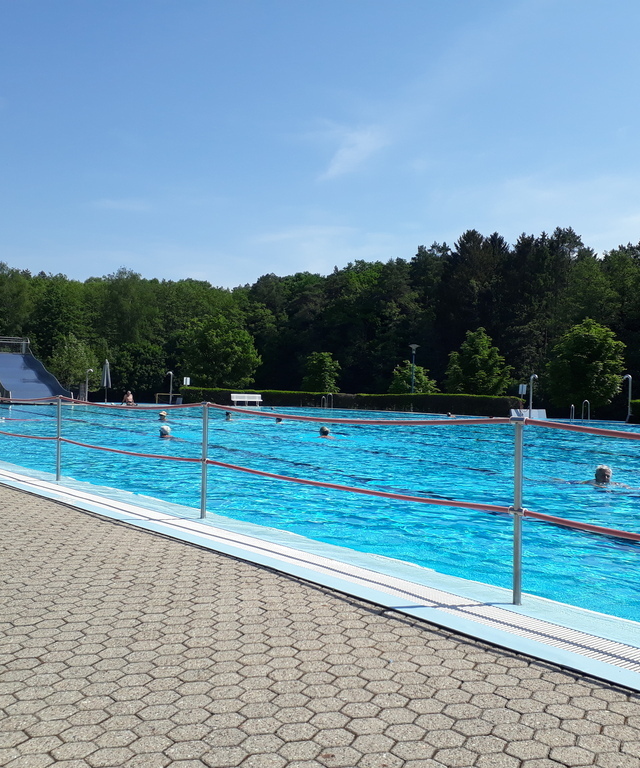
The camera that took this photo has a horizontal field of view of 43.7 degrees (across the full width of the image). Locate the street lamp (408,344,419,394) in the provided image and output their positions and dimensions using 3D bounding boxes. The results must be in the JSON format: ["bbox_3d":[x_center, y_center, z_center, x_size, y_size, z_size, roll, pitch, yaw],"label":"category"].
[{"bbox_3d":[6.293,-0.392,54.202,0.650,4.582,0.650,1,-1,7],"label":"street lamp"}]

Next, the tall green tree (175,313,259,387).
[{"bbox_3d":[-8.863,-2.145,68.950,6.967,7.722,6.967,1,-1,-7],"label":"tall green tree"}]

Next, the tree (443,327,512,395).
[{"bbox_3d":[10.442,-0.925,53.275,4.486,5.828,4.486,1,-1,11],"label":"tree"}]

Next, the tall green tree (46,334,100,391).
[{"bbox_3d":[-18.034,-1.245,57.968,3.625,4.992,3.625,2,-1,-17],"label":"tall green tree"}]

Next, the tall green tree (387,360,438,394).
[{"bbox_3d":[6.684,0.124,58.082,3.632,3.669,3.632,1,-1,7],"label":"tall green tree"}]

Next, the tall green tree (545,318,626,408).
[{"bbox_3d":[15.514,-0.908,46.849,4.621,5.877,4.621,1,-1,18],"label":"tall green tree"}]

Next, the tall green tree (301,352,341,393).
[{"bbox_3d":[-0.014,-0.362,66.548,3.201,4.530,3.201,1,-1,0],"label":"tall green tree"}]

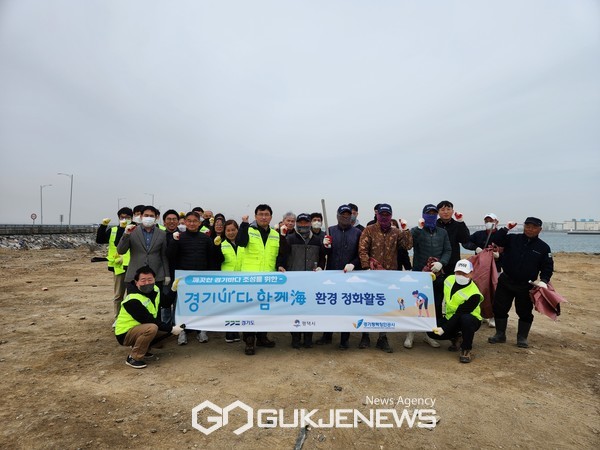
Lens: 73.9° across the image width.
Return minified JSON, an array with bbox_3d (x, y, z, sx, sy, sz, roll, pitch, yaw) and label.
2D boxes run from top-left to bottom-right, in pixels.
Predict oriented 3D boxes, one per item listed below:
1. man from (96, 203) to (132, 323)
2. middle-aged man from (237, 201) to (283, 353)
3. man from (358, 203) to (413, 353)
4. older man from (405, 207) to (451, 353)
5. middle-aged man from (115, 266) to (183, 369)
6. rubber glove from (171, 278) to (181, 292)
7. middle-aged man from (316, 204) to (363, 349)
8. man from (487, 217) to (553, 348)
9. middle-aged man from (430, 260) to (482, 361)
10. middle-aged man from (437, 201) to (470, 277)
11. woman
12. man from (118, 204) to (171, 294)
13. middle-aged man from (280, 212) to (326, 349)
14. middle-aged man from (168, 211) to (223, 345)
[{"bbox_3d":[-2.648,0.626,5.850,0.600,1.765,0.450,0,-1,-14],"label":"man"},{"bbox_3d":[-0.488,0.626,4.870,0.567,1.755,0.450,0,-1,-2],"label":"middle-aged man"},{"bbox_3d":[1.047,0.624,4.890,0.654,1.760,0.450,0,-1,5],"label":"man"},{"bbox_3d":[1.551,0.627,4.870,0.540,1.743,0.460,0,-1,9],"label":"older man"},{"bbox_3d":[-1.671,0.974,4.370,0.720,1.039,0.560,-1,-1,41],"label":"middle-aged man"},{"bbox_3d":[-1.386,0.672,4.450,0.090,0.160,0.100,14,7,-36],"label":"rubber glove"},{"bbox_3d":[0.519,0.630,4.870,0.560,1.737,0.500,0,-1,1],"label":"middle-aged man"},{"bbox_3d":[2.753,0.703,5.000,0.740,1.594,0.480,0,-1,19],"label":"man"},{"bbox_3d":[1.778,0.941,4.530,0.580,1.109,0.660,0,-1,27],"label":"middle-aged man"},{"bbox_3d":[2.049,0.596,5.510,0.601,1.830,0.420,0,-1,8],"label":"middle-aged man"},{"bbox_3d":[-0.861,0.718,5.249,0.443,1.580,0.380,0,-1,-4],"label":"woman"},{"bbox_3d":[-2.029,0.635,5.180,0.693,1.745,0.420,0,-1,-9],"label":"man"},{"bbox_3d":[0.057,0.681,5.069,0.603,1.650,0.420,0,-1,0],"label":"middle-aged man"},{"bbox_3d":[-1.347,0.672,5.149,0.689,1.670,0.420,0,-1,-6],"label":"middle-aged man"}]

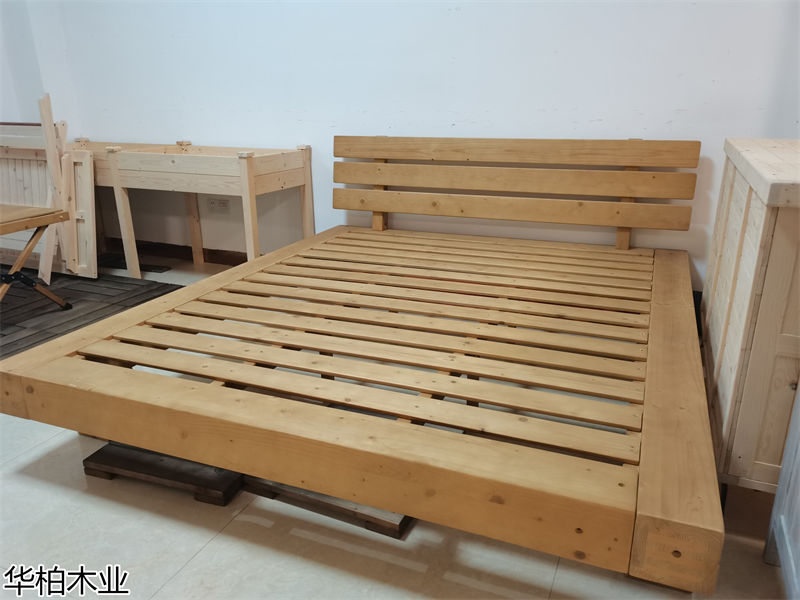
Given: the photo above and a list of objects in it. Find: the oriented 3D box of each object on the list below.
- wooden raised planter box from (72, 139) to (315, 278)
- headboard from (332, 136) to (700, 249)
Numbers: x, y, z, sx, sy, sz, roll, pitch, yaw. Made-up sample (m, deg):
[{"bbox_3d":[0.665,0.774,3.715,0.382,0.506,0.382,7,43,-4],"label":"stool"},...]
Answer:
[{"bbox_3d":[-1.430,-0.545,3.641,1.760,0.775,0.515,7,20,21],"label":"wooden raised planter box"},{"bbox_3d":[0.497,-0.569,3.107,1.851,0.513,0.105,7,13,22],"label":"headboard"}]

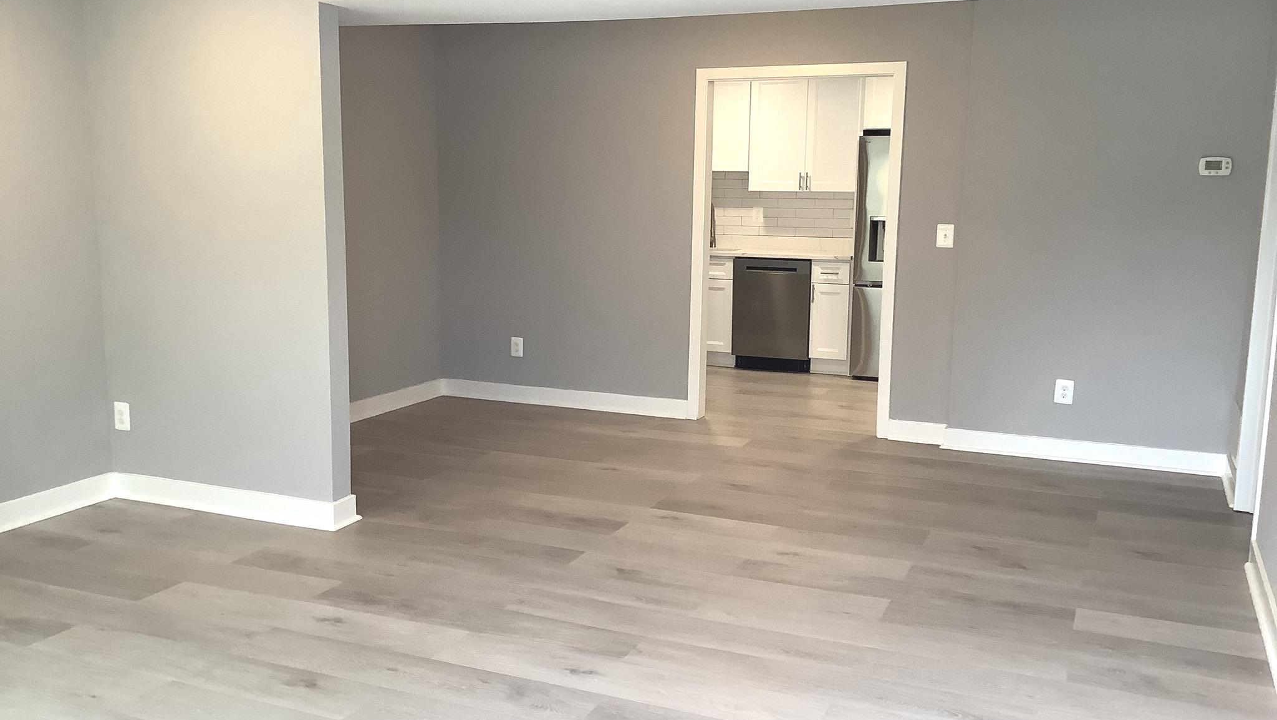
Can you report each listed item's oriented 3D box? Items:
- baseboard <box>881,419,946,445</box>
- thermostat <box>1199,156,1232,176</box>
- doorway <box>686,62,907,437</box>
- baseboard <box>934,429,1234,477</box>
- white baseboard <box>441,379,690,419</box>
[{"bbox_3d":[1.606,0.413,6.575,0.333,0.113,0.026,4,9,22],"label":"baseboard"},{"bbox_3d":[2.883,-0.964,5.709,0.138,0.088,0.030,4,9,22],"label":"thermostat"},{"bbox_3d":[0.919,-0.647,6.787,1.250,2.121,0.140,4,9,22],"label":"doorway"},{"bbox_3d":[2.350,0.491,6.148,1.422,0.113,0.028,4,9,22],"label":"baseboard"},{"bbox_3d":[-0.507,0.247,7.431,1.739,0.113,0.026,4,9,22],"label":"white baseboard"}]

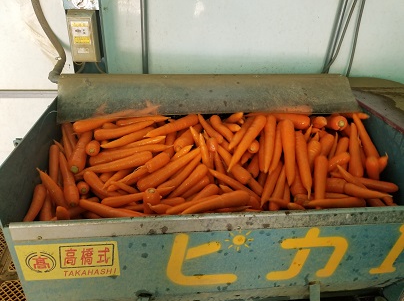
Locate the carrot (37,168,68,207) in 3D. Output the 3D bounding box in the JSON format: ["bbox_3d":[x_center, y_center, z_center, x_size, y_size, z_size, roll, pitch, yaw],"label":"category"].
[{"bbox_3d":[-0.412,0.104,0.831,0.032,0.032,0.171,-25,58,-40],"label":"carrot"}]

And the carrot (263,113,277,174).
[{"bbox_3d":[0.196,-0.021,0.891,0.034,0.034,0.200,5,59,12],"label":"carrot"}]

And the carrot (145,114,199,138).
[{"bbox_3d":[-0.088,-0.068,0.895,0.175,0.036,0.036,-21,6,-22],"label":"carrot"}]

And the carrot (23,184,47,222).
[{"bbox_3d":[-0.438,0.158,0.768,0.034,0.034,0.148,25,63,-23],"label":"carrot"}]

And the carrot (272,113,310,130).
[{"bbox_3d":[0.260,-0.103,1.020,0.201,0.044,0.044,7,28,3],"label":"carrot"}]

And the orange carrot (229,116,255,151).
[{"bbox_3d":[0.125,-0.060,0.930,0.031,0.031,0.178,34,56,4],"label":"orange carrot"}]

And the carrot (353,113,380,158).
[{"bbox_3d":[0.525,-0.046,0.970,0.030,0.030,0.195,-28,50,27],"label":"carrot"}]

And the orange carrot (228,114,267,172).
[{"bbox_3d":[0.137,-0.024,0.936,0.037,0.037,0.239,18,58,29],"label":"orange carrot"}]

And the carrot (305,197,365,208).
[{"bbox_3d":[0.372,0.148,0.852,0.170,0.034,0.034,1,28,-1],"label":"carrot"}]

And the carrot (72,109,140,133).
[{"bbox_3d":[-0.310,-0.102,0.998,0.218,0.037,0.037,-15,31,-13],"label":"carrot"}]

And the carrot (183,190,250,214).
[{"bbox_3d":[0.038,0.147,0.830,0.194,0.038,0.038,-13,30,-8],"label":"carrot"}]

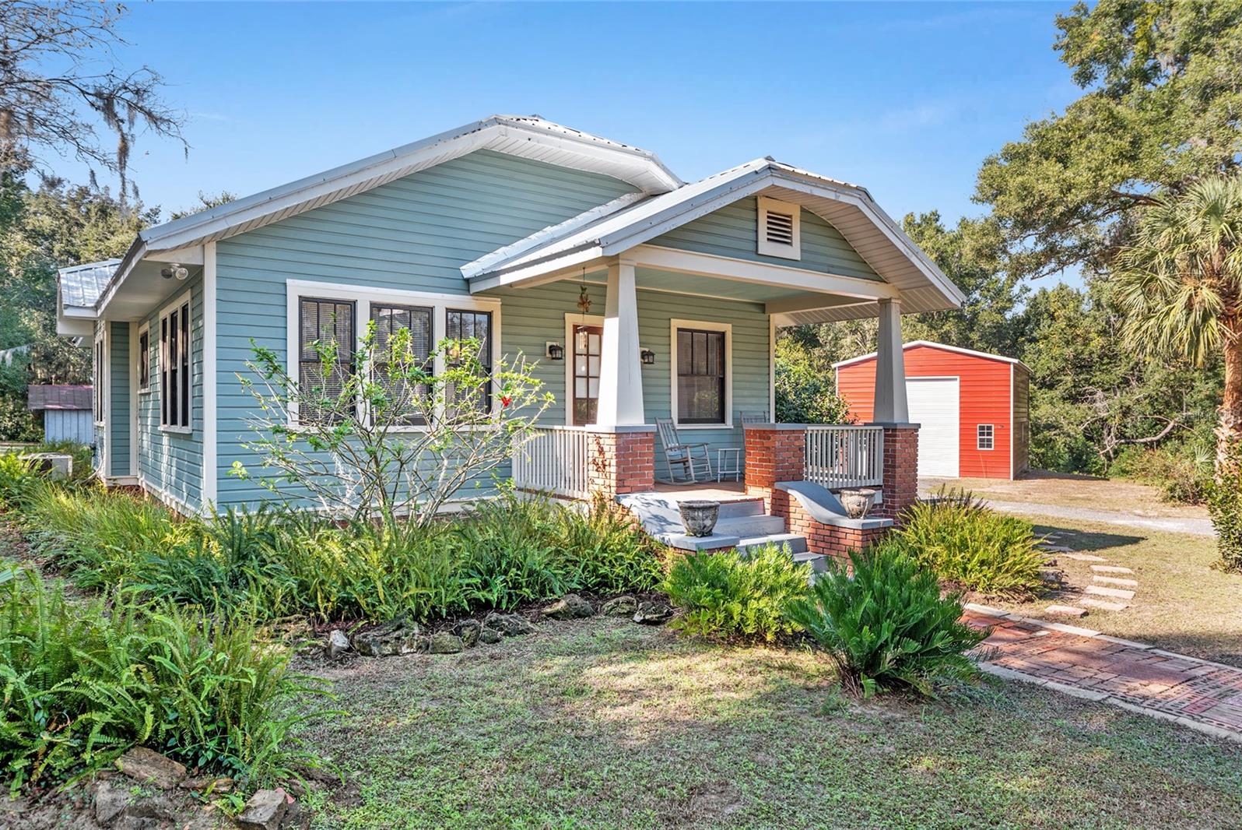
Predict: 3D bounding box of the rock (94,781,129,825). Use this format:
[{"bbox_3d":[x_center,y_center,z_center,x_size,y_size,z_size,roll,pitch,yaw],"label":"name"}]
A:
[{"bbox_3d":[-2.214,1.662,3.600,0.130,0.130,0.140,0,0,-17],"label":"rock"}]

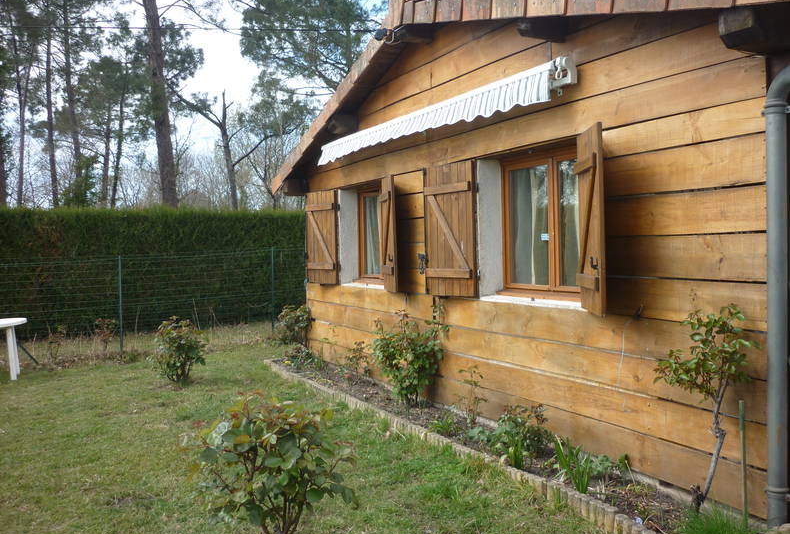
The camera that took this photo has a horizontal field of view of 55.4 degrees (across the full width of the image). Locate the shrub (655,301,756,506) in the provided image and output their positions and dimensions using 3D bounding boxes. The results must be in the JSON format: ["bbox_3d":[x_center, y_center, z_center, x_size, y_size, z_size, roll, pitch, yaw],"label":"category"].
[{"bbox_3d":[1.628,0.779,4.092,0.420,1.129,0.480,-2,2,-26],"label":"shrub"}]

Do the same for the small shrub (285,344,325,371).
[{"bbox_3d":[-1.131,1.104,9.366,0.420,0.301,0.480,-2,2,-26],"label":"small shrub"}]

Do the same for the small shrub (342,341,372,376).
[{"bbox_3d":[-0.474,1.070,8.735,0.280,0.380,0.300,-2,2,-26],"label":"small shrub"}]

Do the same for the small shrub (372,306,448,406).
[{"bbox_3d":[0.170,0.832,7.085,0.540,0.906,0.600,-2,2,-26],"label":"small shrub"}]

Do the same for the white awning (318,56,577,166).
[{"bbox_3d":[0.167,-1.310,7.079,0.256,0.298,4.412,-2,2,-26],"label":"white awning"}]

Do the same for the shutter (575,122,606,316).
[{"bbox_3d":[1.252,-0.290,4.867,0.055,1.180,0.631,-1,2,3],"label":"shutter"}]

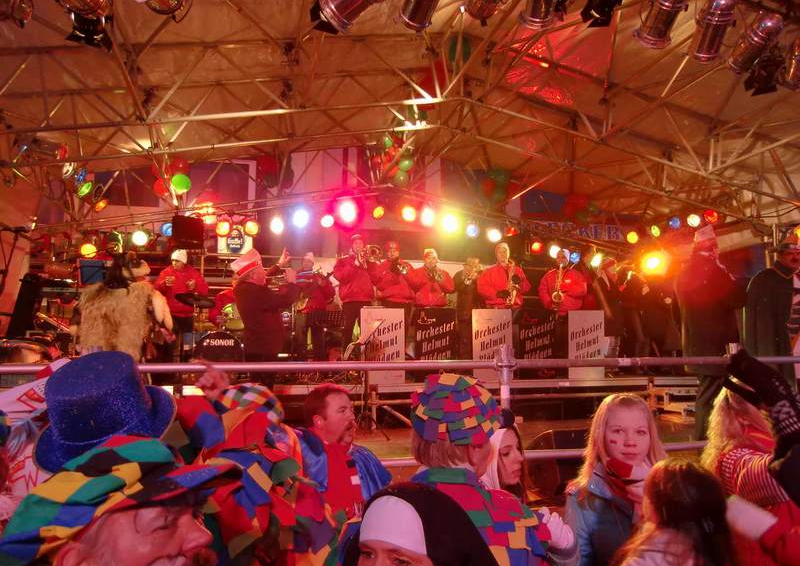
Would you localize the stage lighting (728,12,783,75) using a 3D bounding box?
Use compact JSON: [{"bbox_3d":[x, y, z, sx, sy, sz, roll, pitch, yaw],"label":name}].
[{"bbox_3d":[3.012,-2.029,4.700,0.250,0.270,0.500,1,-33,-13],"label":"stage lighting"}]

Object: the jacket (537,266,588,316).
[{"bbox_3d":[2.225,0.122,7.550,0.680,0.660,0.400,-1,-3,12],"label":"jacket"}]

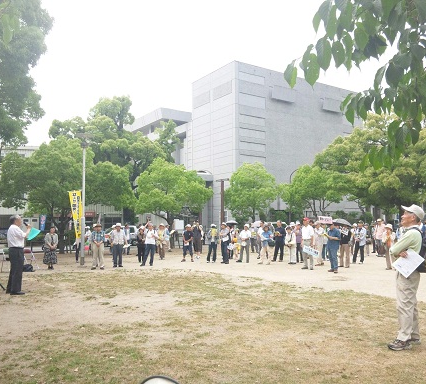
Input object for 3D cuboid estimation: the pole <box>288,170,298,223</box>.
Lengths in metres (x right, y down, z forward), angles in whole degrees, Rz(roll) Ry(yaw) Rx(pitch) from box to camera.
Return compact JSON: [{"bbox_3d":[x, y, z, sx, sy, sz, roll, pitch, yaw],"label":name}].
[{"bbox_3d":[8.080,1.344,43.318,1.400,7.497,0.350,-4,-6,41],"label":"pole"}]

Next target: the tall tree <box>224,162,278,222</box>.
[{"bbox_3d":[3.002,0.965,33.882,4.300,6.653,4.300,0,-5,0],"label":"tall tree"}]

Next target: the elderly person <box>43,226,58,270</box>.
[{"bbox_3d":[-5.765,1.993,15.263,0.500,1.491,0.360,2,-5,-21],"label":"elderly person"}]

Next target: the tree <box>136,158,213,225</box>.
[{"bbox_3d":[-2.627,0.791,29.264,5.100,6.217,5.300,0,-5,0],"label":"tree"}]

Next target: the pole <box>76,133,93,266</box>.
[{"bbox_3d":[-5.029,0.249,16.719,0.680,5.176,0.680,0,-5,0],"label":"pole"}]

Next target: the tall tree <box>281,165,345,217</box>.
[{"bbox_3d":[9.093,1.094,38.807,5.300,7.230,5.600,4,-6,-37],"label":"tall tree"}]

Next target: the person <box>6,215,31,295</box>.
[{"bbox_3d":[-4.307,1.363,9.473,0.500,1.717,0.520,3,-6,-28],"label":"person"}]

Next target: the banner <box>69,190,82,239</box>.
[{"bbox_3d":[-5.482,0.902,17.200,0.550,1.900,0.120,2,-5,-18],"label":"banner"}]

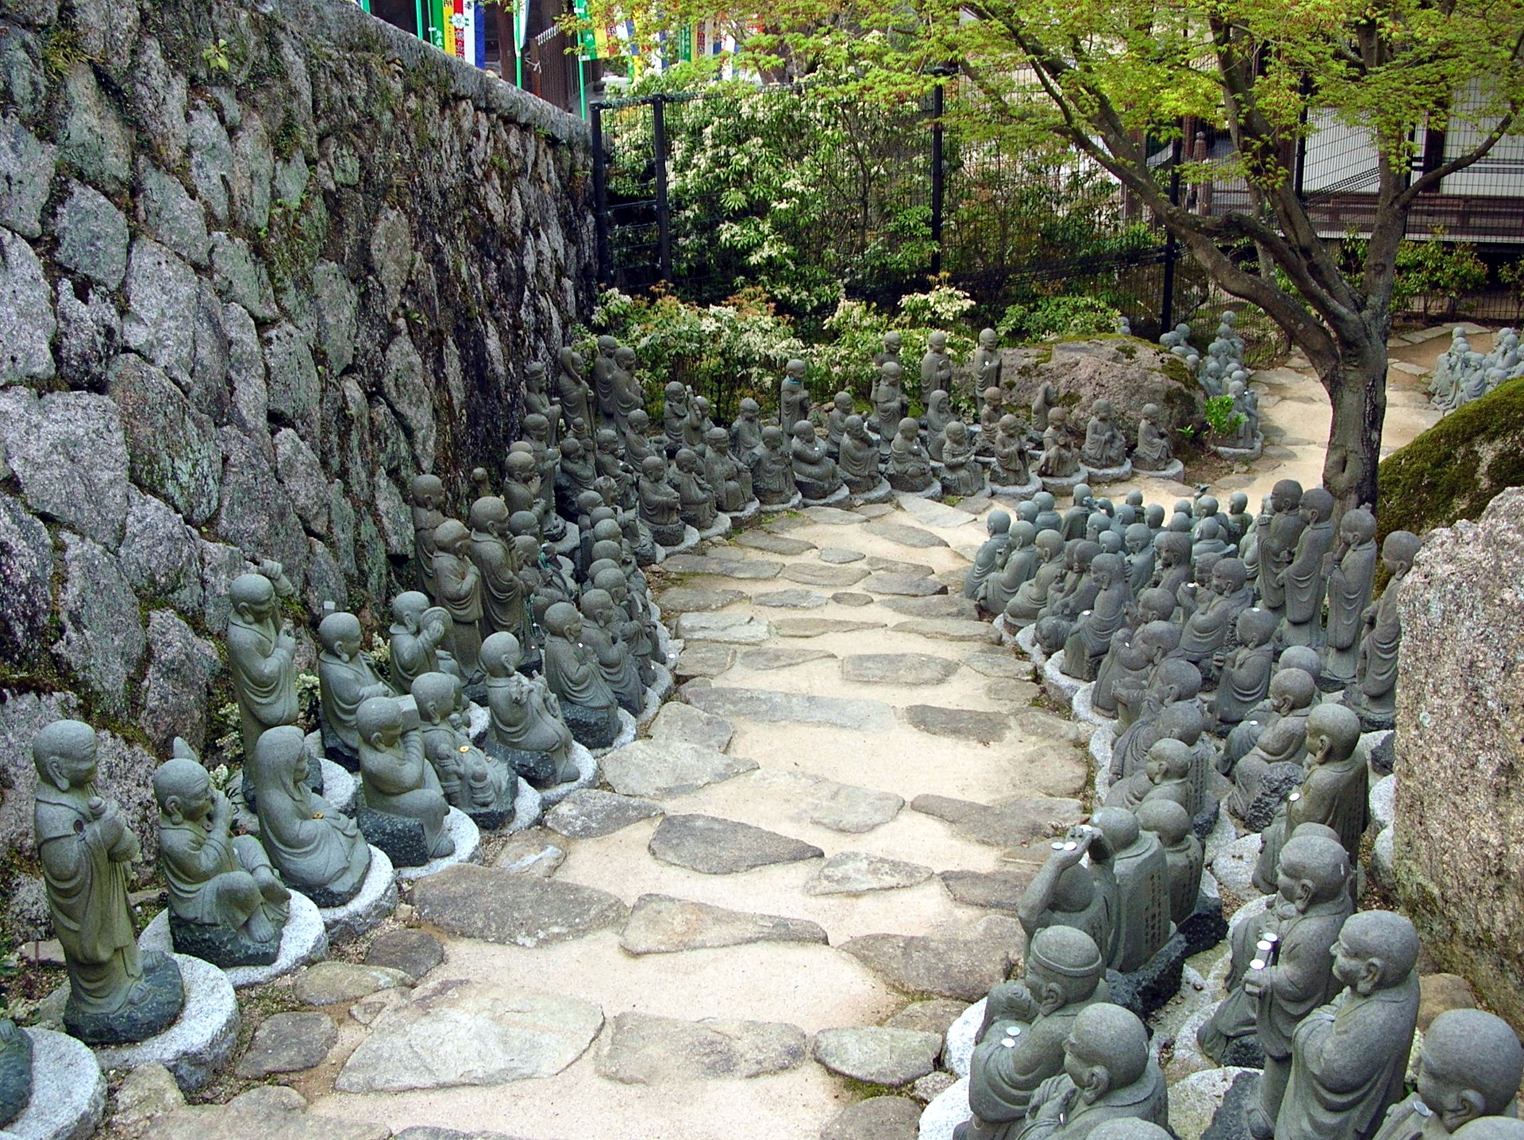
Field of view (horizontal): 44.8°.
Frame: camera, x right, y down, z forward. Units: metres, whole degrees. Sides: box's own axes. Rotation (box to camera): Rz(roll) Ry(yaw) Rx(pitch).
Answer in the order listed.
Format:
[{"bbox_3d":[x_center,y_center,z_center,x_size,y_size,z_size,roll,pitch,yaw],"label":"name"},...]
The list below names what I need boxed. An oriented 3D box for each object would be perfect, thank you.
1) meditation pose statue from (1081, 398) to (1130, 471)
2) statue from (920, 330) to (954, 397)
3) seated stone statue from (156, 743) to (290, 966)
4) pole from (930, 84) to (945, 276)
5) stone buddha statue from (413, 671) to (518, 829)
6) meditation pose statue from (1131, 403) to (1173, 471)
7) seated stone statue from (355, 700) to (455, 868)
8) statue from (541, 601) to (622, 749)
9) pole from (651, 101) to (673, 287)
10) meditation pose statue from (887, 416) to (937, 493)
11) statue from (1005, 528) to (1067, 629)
[{"bbox_3d":[1.940,-0.767,10.400,0.215,0.379,0.245,-14,24,-32],"label":"meditation pose statue"},{"bbox_3d":[1.050,-1.188,11.200,0.190,0.530,0.180,-15,23,-36],"label":"statue"},{"bbox_3d":[-1.071,0.561,3.680,0.250,0.405,0.215,3,19,12],"label":"seated stone statue"},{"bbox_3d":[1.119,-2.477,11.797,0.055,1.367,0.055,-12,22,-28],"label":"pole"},{"bbox_3d":[-0.737,0.434,4.600,0.260,0.370,0.210,3,19,12],"label":"stone buddha statue"},{"bbox_3d":[1.944,-0.669,9.200,0.200,0.317,0.170,16,27,35],"label":"meditation pose statue"},{"bbox_3d":[-0.852,0.486,4.400,0.240,0.385,0.210,2,19,10],"label":"seated stone statue"},{"bbox_3d":[-0.494,0.267,4.990,0.215,0.385,0.205,-2,20,-3],"label":"statue"},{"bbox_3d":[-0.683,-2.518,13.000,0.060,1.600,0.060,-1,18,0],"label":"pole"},{"bbox_3d":[0.678,-0.535,8.350,0.210,0.327,0.200,-14,26,-30],"label":"meditation pose statue"},{"bbox_3d":[0.998,0.017,6.720,0.225,0.348,0.200,2,20,8],"label":"statue"}]

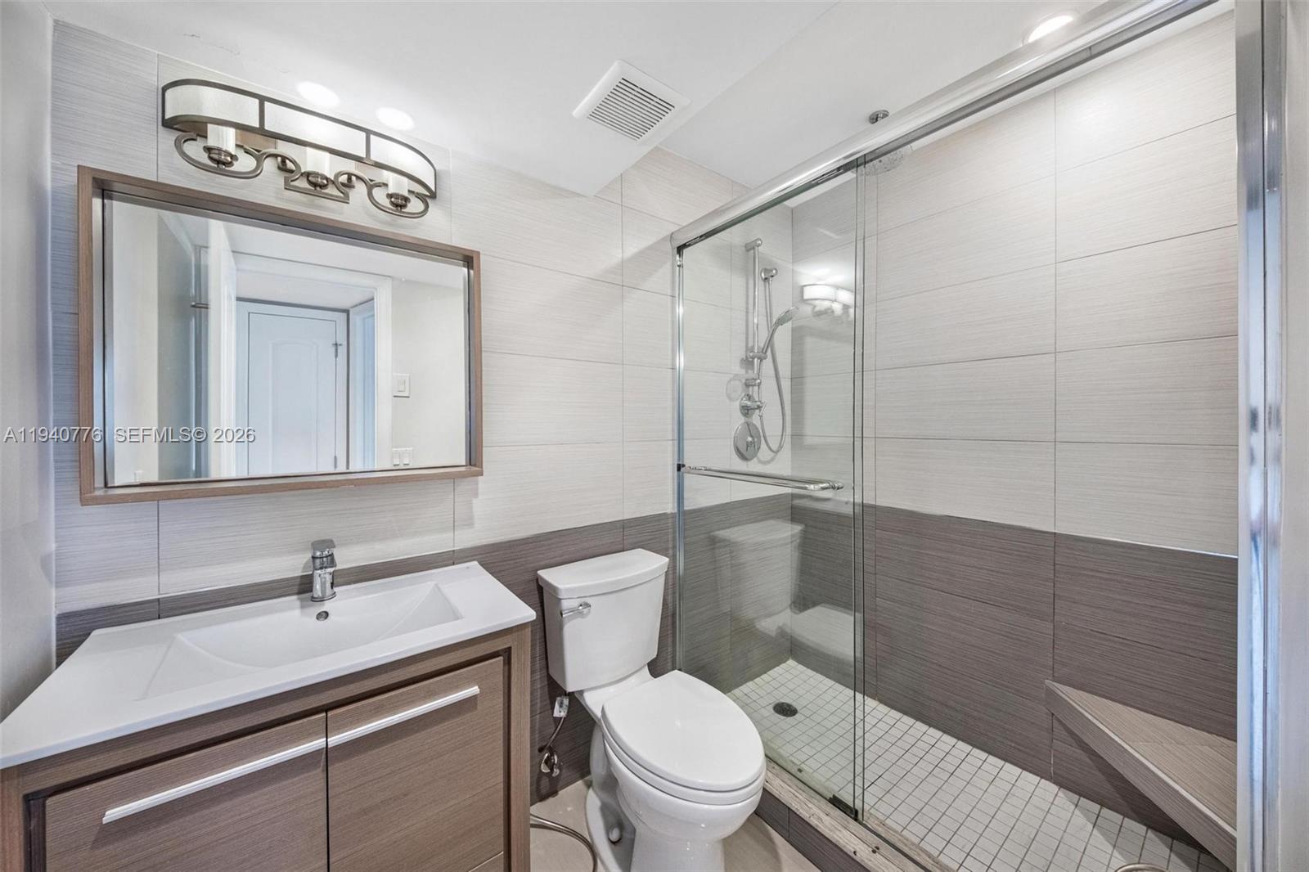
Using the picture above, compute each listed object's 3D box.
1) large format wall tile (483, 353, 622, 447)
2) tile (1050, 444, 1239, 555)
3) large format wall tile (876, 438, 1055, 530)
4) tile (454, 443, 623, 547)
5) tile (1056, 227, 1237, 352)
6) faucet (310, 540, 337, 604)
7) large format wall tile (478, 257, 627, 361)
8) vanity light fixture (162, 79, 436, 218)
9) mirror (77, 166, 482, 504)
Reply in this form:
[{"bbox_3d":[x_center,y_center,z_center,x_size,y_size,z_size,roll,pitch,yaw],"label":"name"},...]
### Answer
[{"bbox_3d":[-0.368,-0.117,1.515,0.611,0.305,0.010,-1,2,-37],"label":"large format wall tile"},{"bbox_3d":[1.506,0.178,1.342,0.010,0.305,0.417,-1,2,-37],"label":"tile"},{"bbox_3d":[1.196,0.170,1.748,0.010,0.305,0.604,-1,2,-37],"label":"large format wall tile"},{"bbox_3d":[-0.366,0.188,1.522,0.611,0.305,0.010,-1,2,-37],"label":"tile"},{"bbox_3d":[1.502,-0.432,1.327,0.010,0.305,0.417,-1,2,-37],"label":"tile"},{"bbox_3d":[-0.799,0.334,1.055,0.050,0.150,0.145,-1,2,-37],"label":"faucet"},{"bbox_3d":[-0.369,-0.422,1.508,0.611,0.305,0.010,-1,2,-37],"label":"large format wall tile"},{"bbox_3d":[-0.825,-0.681,1.079,0.545,0.183,0.112,-1,2,-37],"label":"vanity light fixture"},{"bbox_3d":[-0.838,-0.203,1.103,0.757,0.667,0.074,-1,2,-37],"label":"mirror"}]

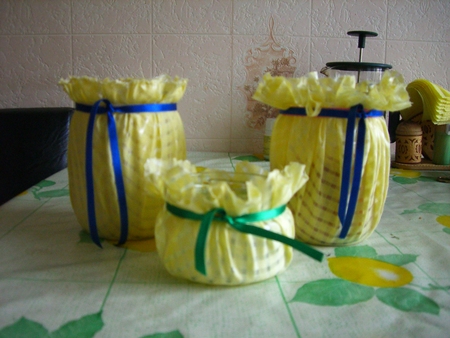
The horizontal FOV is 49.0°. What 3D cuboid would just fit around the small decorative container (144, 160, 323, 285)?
[{"bbox_3d":[0.003,0.033,0.376,0.126,0.083,0.120,1,10,0],"label":"small decorative container"}]

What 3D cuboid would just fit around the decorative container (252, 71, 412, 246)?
[{"bbox_3d":[0.097,-0.014,0.459,0.143,0.150,0.135,0,10,-6],"label":"decorative container"}]

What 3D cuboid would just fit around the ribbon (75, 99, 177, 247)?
[{"bbox_3d":[-0.088,-0.004,0.459,0.100,0.124,0.108,1,10,3],"label":"ribbon"}]

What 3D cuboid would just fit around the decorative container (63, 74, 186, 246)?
[{"bbox_3d":[-0.092,-0.015,0.464,0.118,0.143,0.118,1,10,0],"label":"decorative container"}]

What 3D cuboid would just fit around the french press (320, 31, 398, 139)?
[{"bbox_3d":[0.225,-0.118,0.844,0.138,0.221,0.112,1,10,0],"label":"french press"}]

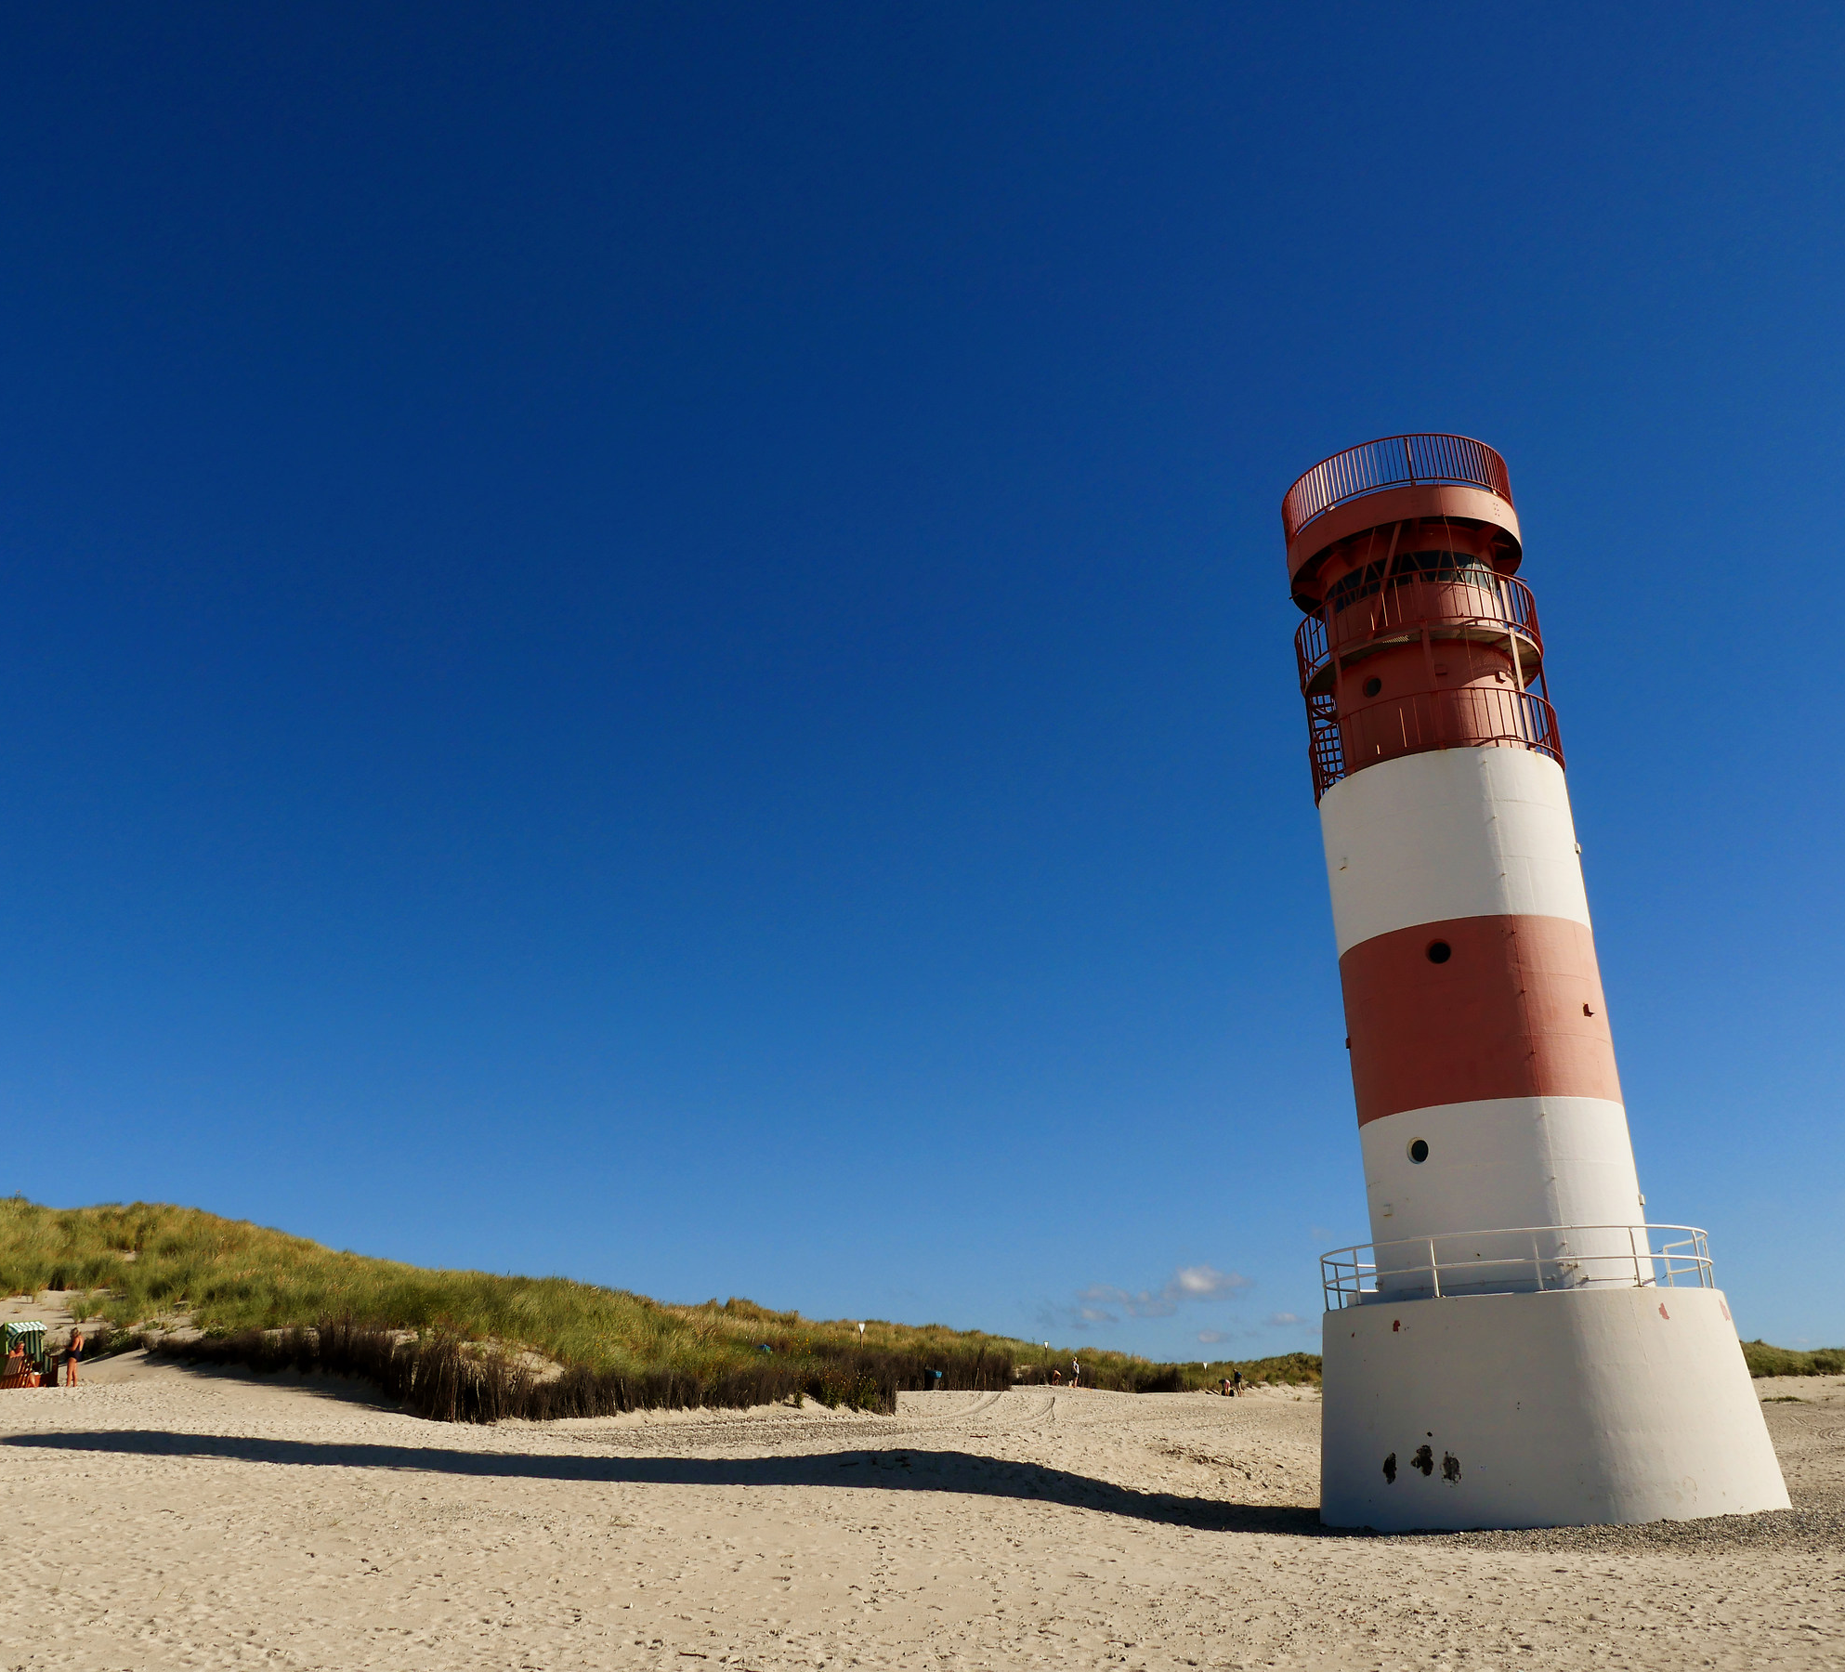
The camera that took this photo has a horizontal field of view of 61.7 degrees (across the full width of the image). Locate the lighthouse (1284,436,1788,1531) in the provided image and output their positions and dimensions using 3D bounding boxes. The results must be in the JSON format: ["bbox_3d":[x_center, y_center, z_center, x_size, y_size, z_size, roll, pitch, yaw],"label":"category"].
[{"bbox_3d":[9.085,1.900,26.190,6.530,17.700,6.530,-9,-22,18],"label":"lighthouse"}]

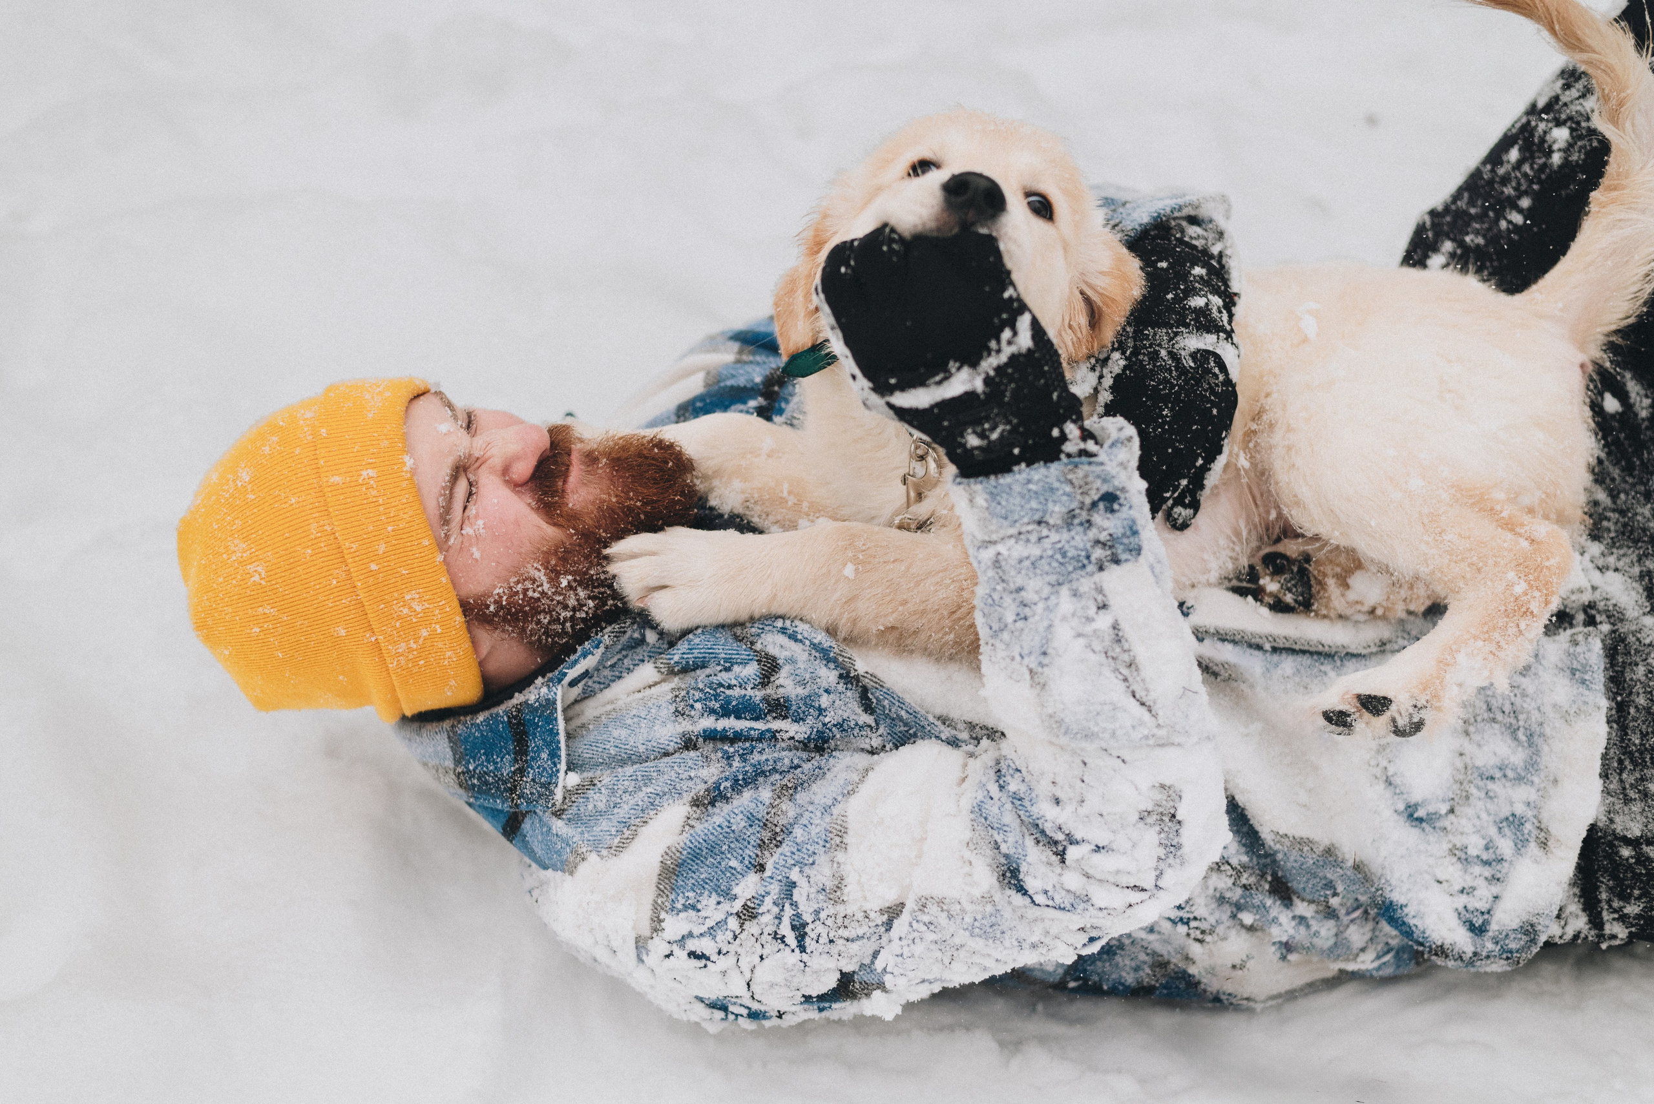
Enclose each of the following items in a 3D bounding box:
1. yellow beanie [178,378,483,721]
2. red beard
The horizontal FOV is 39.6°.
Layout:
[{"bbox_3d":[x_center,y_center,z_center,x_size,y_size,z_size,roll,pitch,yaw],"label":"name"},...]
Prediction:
[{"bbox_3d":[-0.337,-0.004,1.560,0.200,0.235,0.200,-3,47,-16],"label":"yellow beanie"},{"bbox_3d":[-0.171,-0.022,1.570,0.120,0.120,0.150,13,42,-21],"label":"red beard"}]

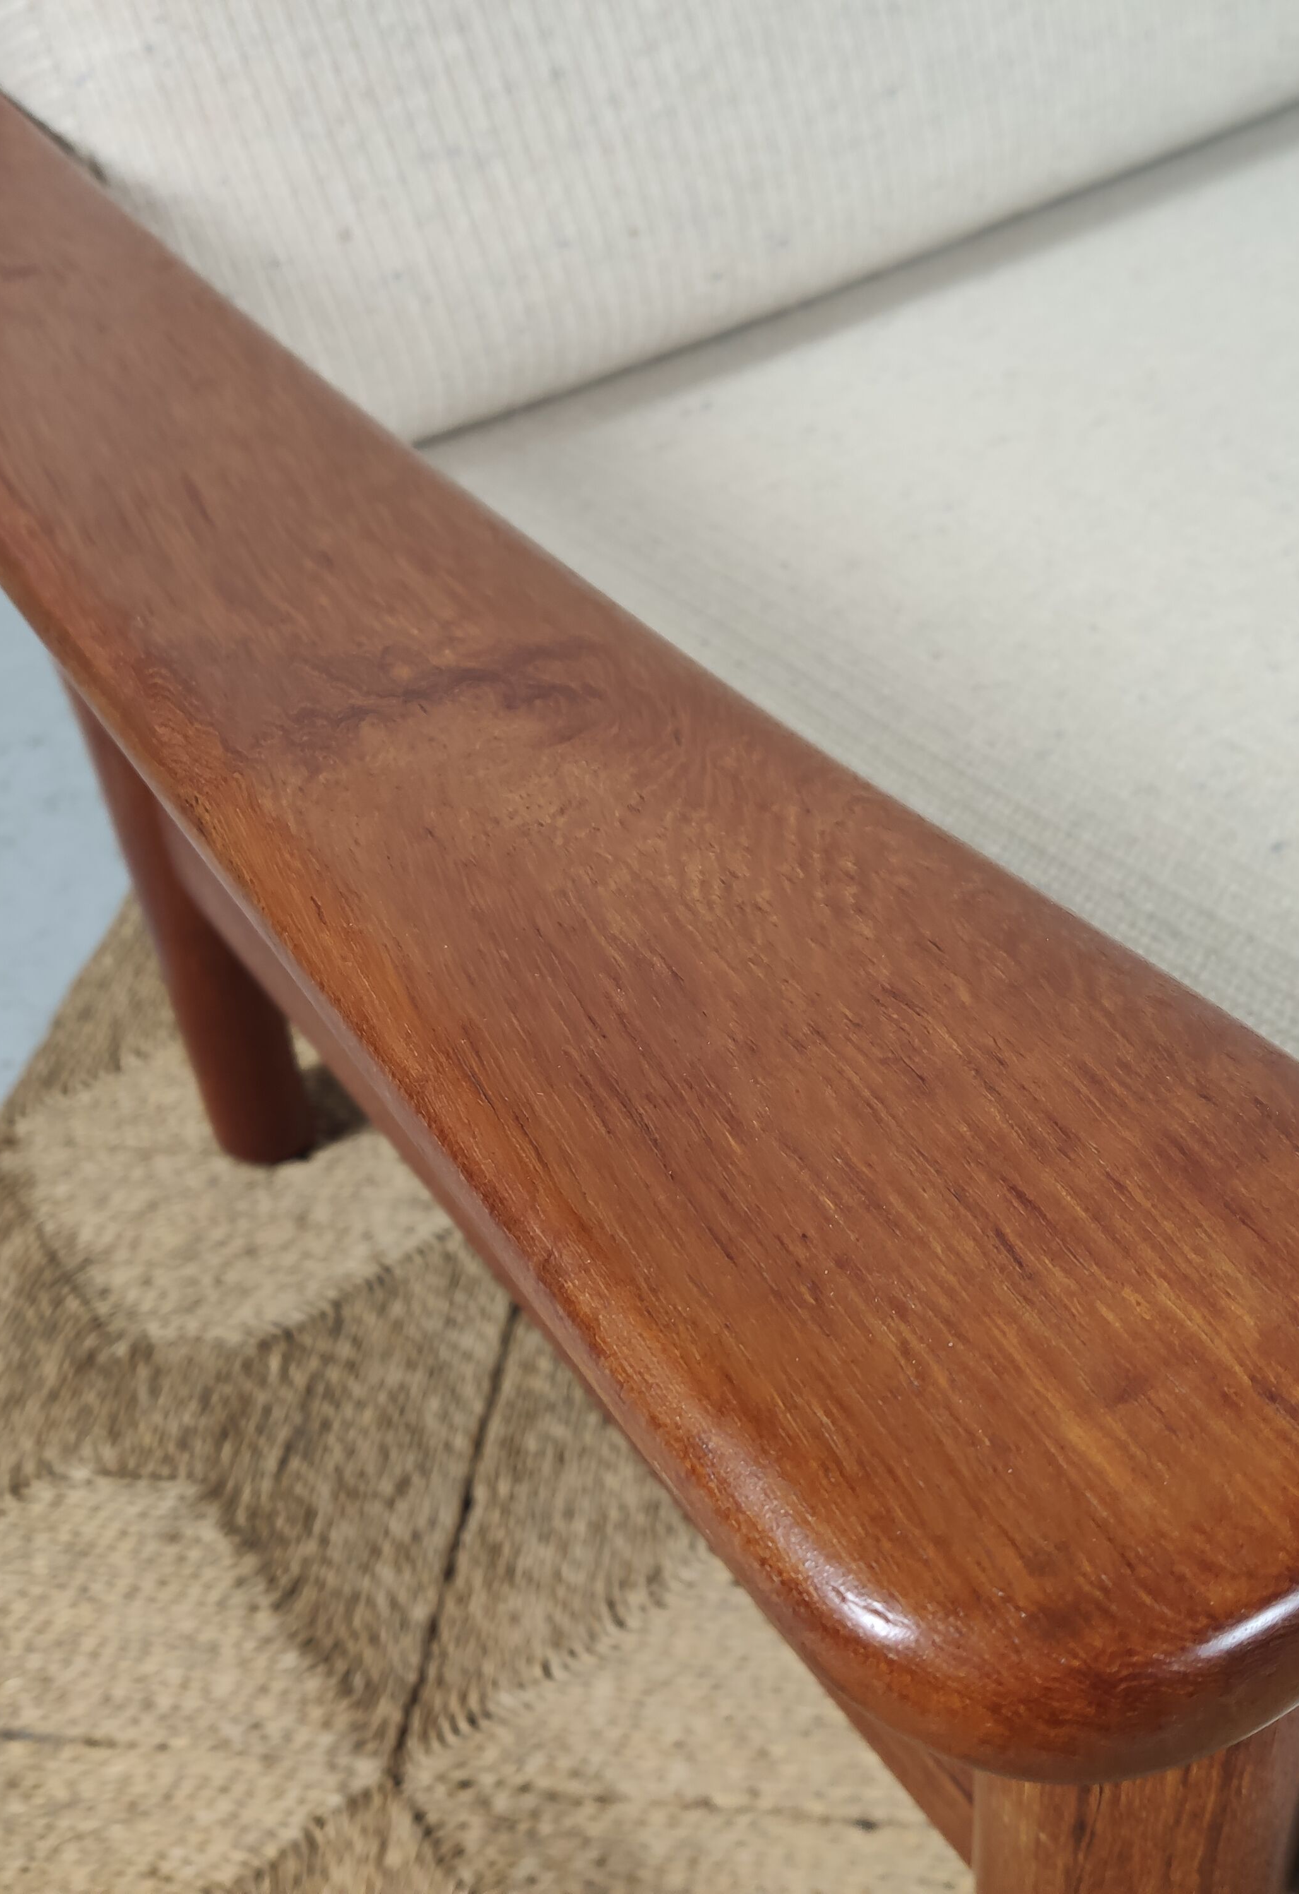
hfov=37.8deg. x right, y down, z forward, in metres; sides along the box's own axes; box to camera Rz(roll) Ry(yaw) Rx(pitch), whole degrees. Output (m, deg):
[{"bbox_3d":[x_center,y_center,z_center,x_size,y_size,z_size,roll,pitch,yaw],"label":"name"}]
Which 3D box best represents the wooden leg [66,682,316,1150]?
[{"bbox_3d":[-0.229,-0.069,0.873,0.050,0.440,0.050,-25,43,-20],"label":"wooden leg"}]

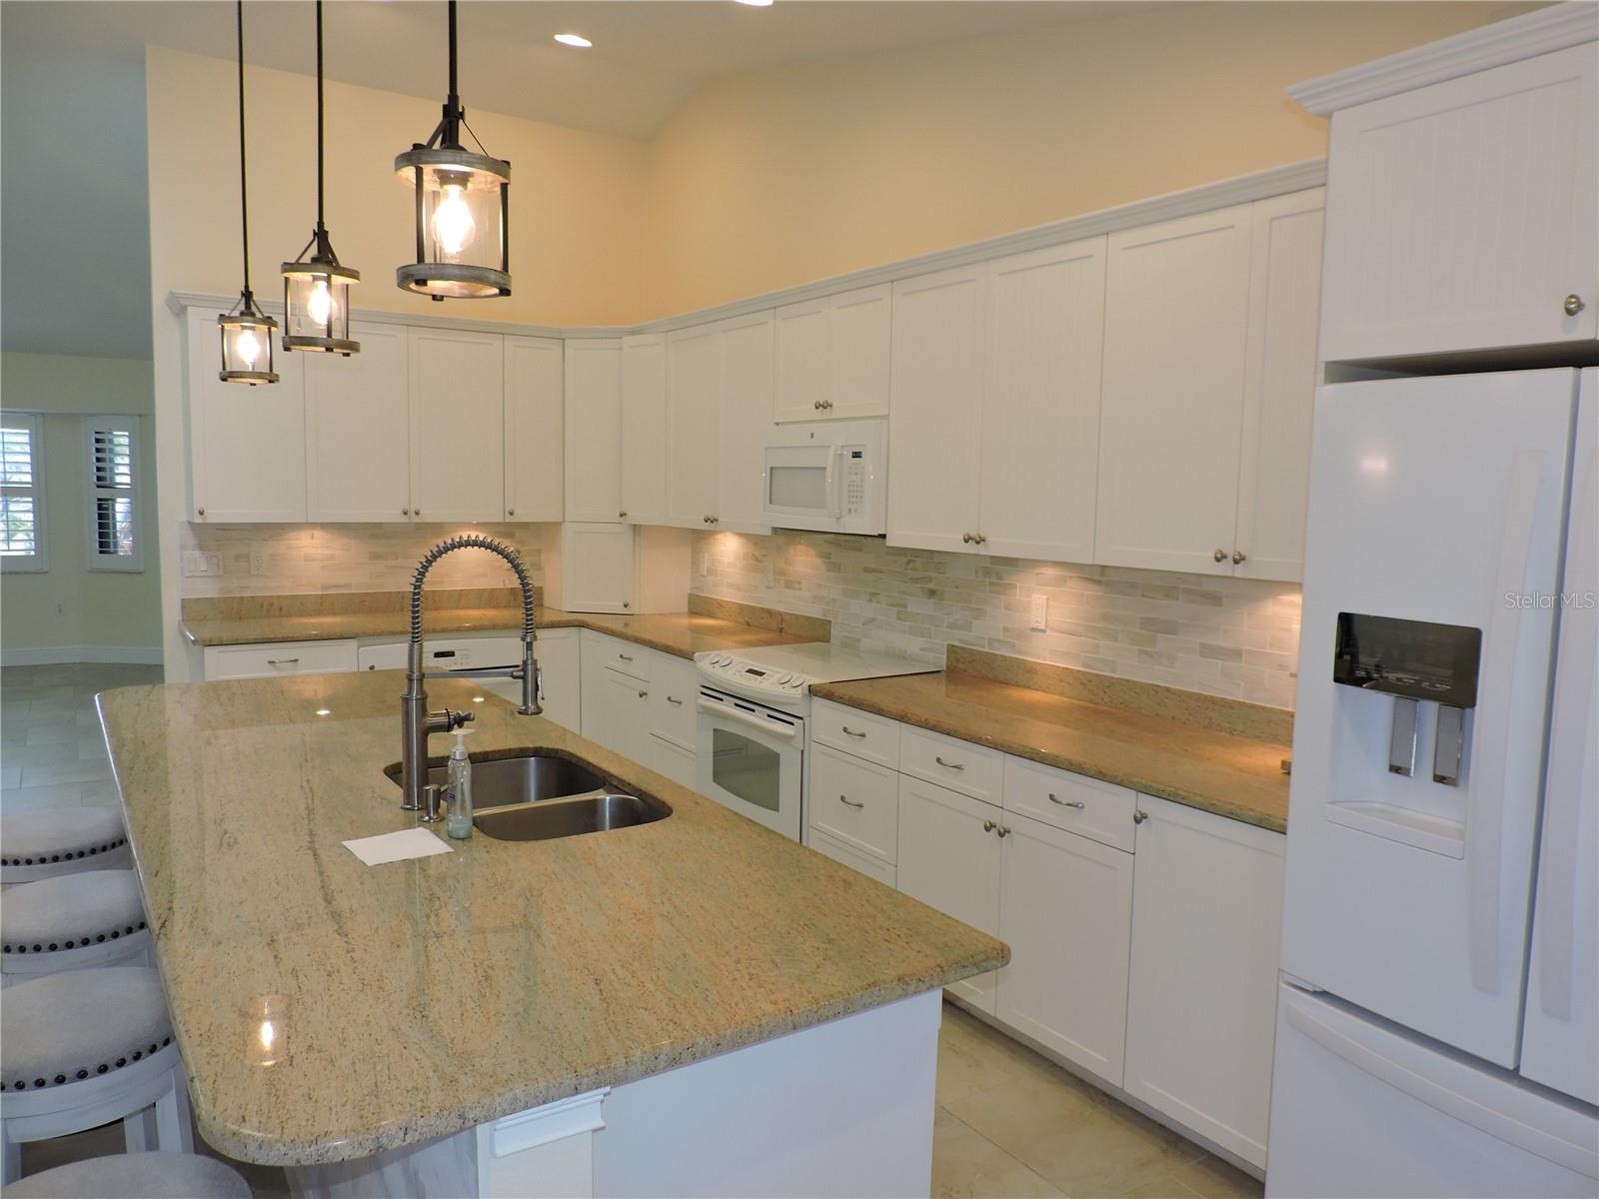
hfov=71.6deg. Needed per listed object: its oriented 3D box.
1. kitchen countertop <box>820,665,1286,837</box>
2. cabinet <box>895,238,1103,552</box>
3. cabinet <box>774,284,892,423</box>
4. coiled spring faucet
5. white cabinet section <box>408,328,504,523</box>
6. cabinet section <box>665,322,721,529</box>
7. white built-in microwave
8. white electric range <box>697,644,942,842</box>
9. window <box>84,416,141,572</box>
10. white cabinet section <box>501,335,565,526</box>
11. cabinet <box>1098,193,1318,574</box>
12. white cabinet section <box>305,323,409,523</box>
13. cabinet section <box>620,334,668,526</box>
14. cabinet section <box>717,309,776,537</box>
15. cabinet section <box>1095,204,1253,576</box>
[{"bbox_3d":[0.800,0.379,3.207,0.649,0.035,1.787,-3,7,-34],"label":"kitchen countertop"},{"bbox_3d":[0.711,-0.603,3.566,0.324,0.910,0.942,-3,7,-34],"label":"cabinet"},{"bbox_3d":[0.242,-0.910,4.241,0.324,0.452,0.752,-3,7,-34],"label":"cabinet"},{"bbox_3d":[-0.664,0.144,2.247,0.280,0.548,0.060,-1,6,-24],"label":"coiled spring faucet"},{"bbox_3d":[-1.751,-0.851,5.517,0.459,0.922,0.320,-3,7,-34],"label":"white cabinet section"},{"bbox_3d":[-0.362,-0.795,5.210,0.320,0.922,0.492,-3,7,-34],"label":"cabinet section"},{"bbox_3d":[0.200,-0.478,4.265,0.399,0.415,0.757,-3,7,-34],"label":"white built-in microwave"},{"bbox_3d":[0.052,0.690,4.281,0.685,0.922,0.760,-3,7,-34],"label":"white electric range"},{"bbox_3d":[-5.588,-0.856,9.050,0.490,1.270,0.080,2,6,5],"label":"window"},{"bbox_3d":[-1.428,-0.868,5.735,0.320,0.922,0.320,-3,7,-34],"label":"white cabinet section"},{"bbox_3d":[1.217,-0.517,2.819,0.324,0.910,0.871,-3,7,-34],"label":"cabinet"},{"bbox_3d":[-2.128,-0.830,5.262,0.453,0.922,0.320,-3,7,-34],"label":"white cabinet section"},{"bbox_3d":[-0.604,-0.835,5.556,0.330,0.922,0.356,-3,7,-34],"label":"cabinet section"},{"bbox_3d":[-0.098,-0.751,4.822,0.320,0.922,0.450,-3,7,-34],"label":"cabinet section"},{"bbox_3d":[1.113,-0.546,3.043,0.320,0.922,0.456,-3,7,-34],"label":"cabinet section"}]

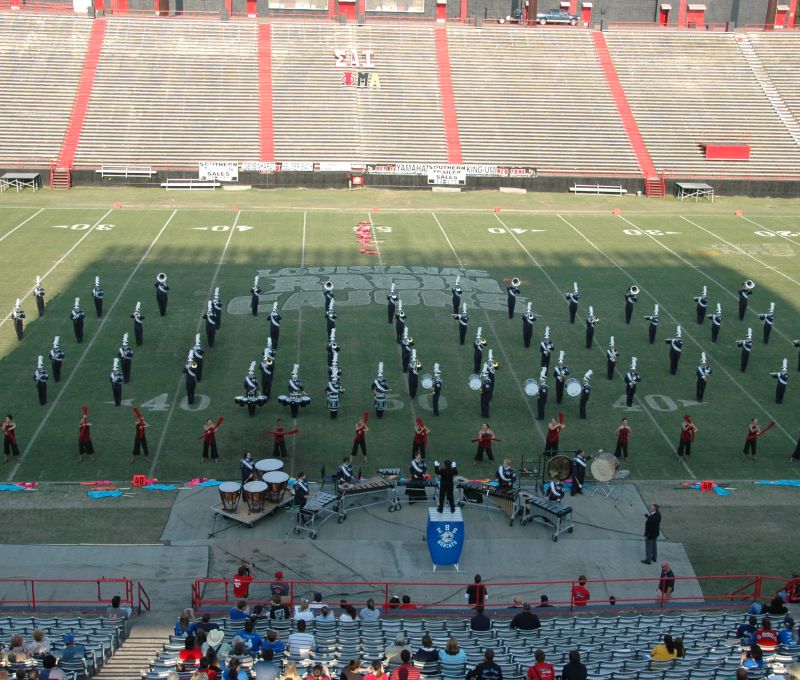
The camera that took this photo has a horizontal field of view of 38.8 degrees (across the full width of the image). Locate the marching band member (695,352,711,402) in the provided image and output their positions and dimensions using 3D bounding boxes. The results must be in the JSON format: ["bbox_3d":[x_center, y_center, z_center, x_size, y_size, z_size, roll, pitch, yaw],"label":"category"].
[{"bbox_3d":[12.026,1.482,45.024,0.610,2.070,0.500,-1,17,-9],"label":"marching band member"}]

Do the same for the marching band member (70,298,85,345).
[{"bbox_3d":[-14.124,-0.790,49.870,0.620,2.020,0.520,-1,17,-9],"label":"marching band member"}]

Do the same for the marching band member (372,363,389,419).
[{"bbox_3d":[-0.724,1.921,42.736,0.650,2.120,0.750,0,17,-4],"label":"marching band member"}]

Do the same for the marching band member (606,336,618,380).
[{"bbox_3d":[8.853,0.764,47.228,0.500,1.898,0.480,-1,17,-9],"label":"marching band member"}]

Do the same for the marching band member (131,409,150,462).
[{"bbox_3d":[-8.722,3.235,38.122,0.700,1.930,0.500,0,17,-4],"label":"marching band member"}]

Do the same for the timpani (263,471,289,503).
[{"bbox_3d":[-3.856,4.648,35.366,0.800,0.800,0.800,0,17,-4],"label":"timpani"}]

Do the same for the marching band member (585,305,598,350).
[{"bbox_3d":[8.880,-0.582,52.325,0.567,2.009,0.670,-8,19,-28],"label":"marching band member"}]

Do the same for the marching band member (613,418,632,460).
[{"bbox_3d":[7.760,3.403,39.340,0.580,1.660,0.400,0,17,-4],"label":"marching band member"}]

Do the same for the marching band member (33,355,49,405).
[{"bbox_3d":[-13.498,1.470,42.722,0.560,2.000,0.460,0,17,-4],"label":"marching band member"}]

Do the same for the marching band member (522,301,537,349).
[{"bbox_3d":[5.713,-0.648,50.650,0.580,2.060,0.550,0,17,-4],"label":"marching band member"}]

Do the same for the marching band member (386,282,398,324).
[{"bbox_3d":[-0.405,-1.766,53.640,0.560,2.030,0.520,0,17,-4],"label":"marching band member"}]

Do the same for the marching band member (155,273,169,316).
[{"bbox_3d":[-11.278,-2.106,53.963,0.660,2.080,0.800,0,17,-4],"label":"marching band member"}]

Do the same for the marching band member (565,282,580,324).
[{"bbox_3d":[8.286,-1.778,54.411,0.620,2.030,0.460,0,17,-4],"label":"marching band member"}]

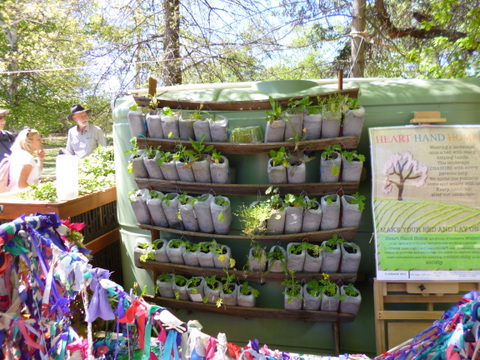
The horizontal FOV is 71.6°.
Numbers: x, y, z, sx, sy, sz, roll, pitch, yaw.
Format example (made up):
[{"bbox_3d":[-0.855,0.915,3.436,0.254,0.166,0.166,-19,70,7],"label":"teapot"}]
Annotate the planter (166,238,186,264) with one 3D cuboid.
[{"bbox_3d":[-0.431,0.485,2.266,0.108,0.150,0.100,2,7,12],"label":"planter"}]

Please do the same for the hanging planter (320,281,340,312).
[{"bbox_3d":[0.470,0.610,1.734,0.089,0.142,0.089,0,4,11],"label":"hanging planter"}]

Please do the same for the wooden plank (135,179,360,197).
[{"bbox_3d":[0.006,0.037,1.806,1.222,0.075,0.060,0,4,11],"label":"wooden plank"}]

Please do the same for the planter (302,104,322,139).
[{"bbox_3d":[0.394,-0.303,1.817,0.095,0.190,0.100,0,8,4],"label":"planter"}]

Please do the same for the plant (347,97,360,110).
[{"bbox_3d":[0.612,-0.413,1.795,0.080,0.080,0.075,1,7,10],"label":"plant"}]

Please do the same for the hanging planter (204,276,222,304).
[{"bbox_3d":[-0.147,0.619,1.855,0.083,0.141,0.083,0,4,11],"label":"hanging planter"}]

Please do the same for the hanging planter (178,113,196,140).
[{"bbox_3d":[-0.347,-0.353,2.209,0.102,0.179,0.100,2,7,12],"label":"hanging planter"}]

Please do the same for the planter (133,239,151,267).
[{"bbox_3d":[-0.594,0.436,2.011,0.088,0.150,0.100,1,8,9],"label":"planter"}]

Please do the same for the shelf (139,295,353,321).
[{"bbox_3d":[0.036,0.745,1.942,1.170,0.080,0.090,0,8,7],"label":"shelf"}]

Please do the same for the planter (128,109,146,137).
[{"bbox_3d":[-0.703,-0.392,2.284,0.099,0.185,0.100,2,7,12],"label":"planter"}]

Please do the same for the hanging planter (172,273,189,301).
[{"bbox_3d":[-0.352,0.639,1.976,0.093,0.119,0.095,-1,8,11],"label":"hanging planter"}]

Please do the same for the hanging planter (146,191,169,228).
[{"bbox_3d":[-0.487,0.181,1.973,0.092,0.200,0.100,1,8,9],"label":"hanging planter"}]

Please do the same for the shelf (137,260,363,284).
[{"bbox_3d":[0.028,0.530,1.923,1.200,0.075,0.090,0,8,7],"label":"shelf"}]

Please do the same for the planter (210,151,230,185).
[{"bbox_3d":[-0.114,-0.061,1.977,0.100,0.197,0.100,-1,6,10],"label":"planter"}]

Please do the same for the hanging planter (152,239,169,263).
[{"bbox_3d":[-0.485,0.450,2.089,0.100,0.141,0.100,-2,6,10],"label":"hanging planter"}]

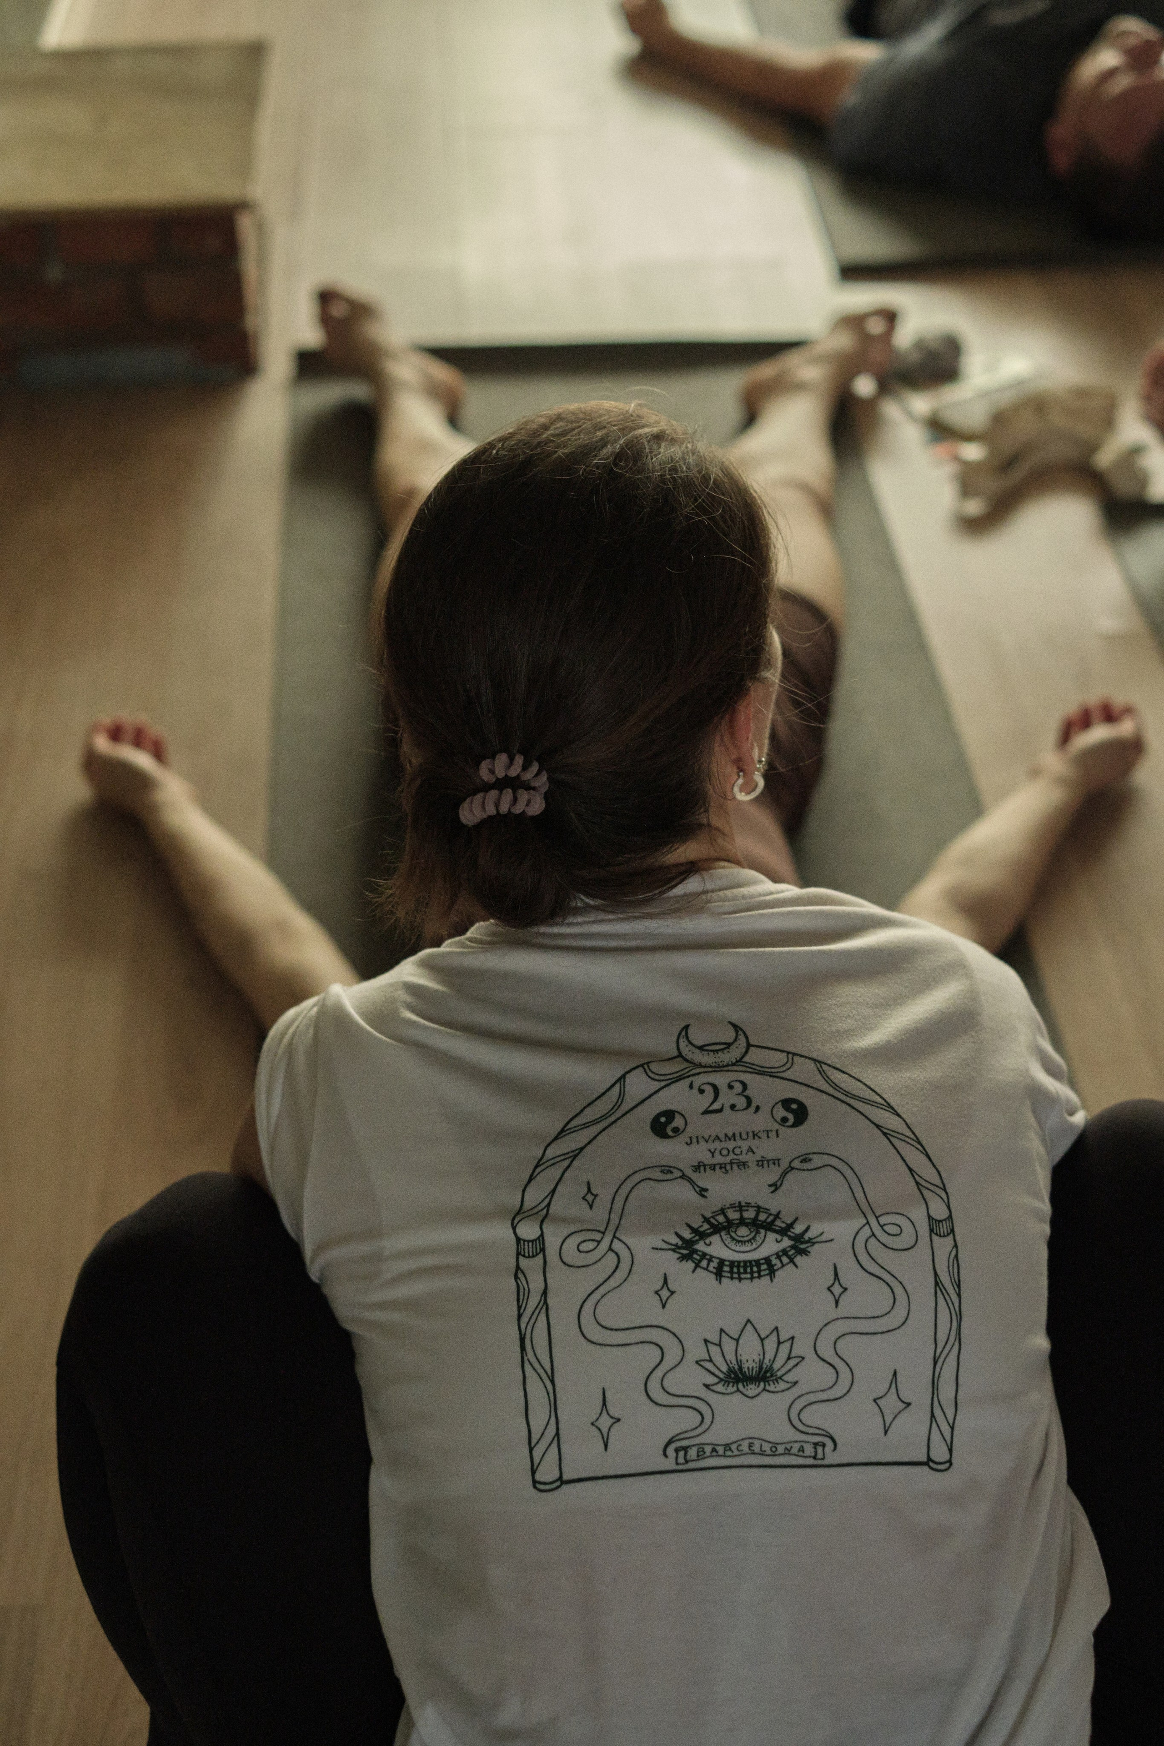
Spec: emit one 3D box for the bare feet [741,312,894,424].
[{"bbox_3d":[0.276,-0.585,2.942,0.090,0.095,0.220,28,45,33],"label":"bare feet"}]

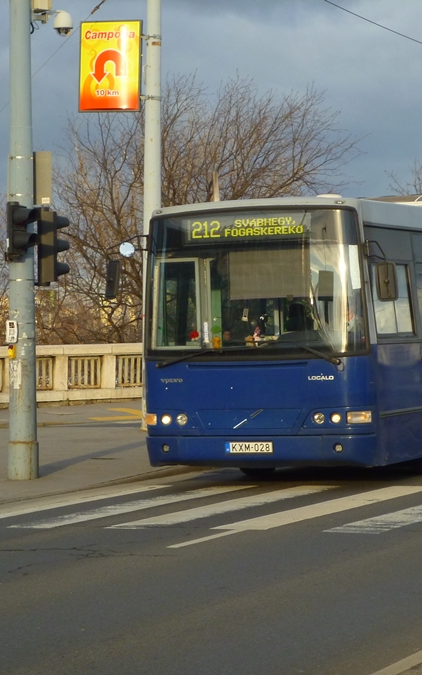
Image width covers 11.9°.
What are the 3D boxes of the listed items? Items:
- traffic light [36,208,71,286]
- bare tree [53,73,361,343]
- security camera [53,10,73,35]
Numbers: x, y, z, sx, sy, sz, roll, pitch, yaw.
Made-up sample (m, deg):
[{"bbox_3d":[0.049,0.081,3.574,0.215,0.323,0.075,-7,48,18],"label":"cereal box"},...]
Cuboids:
[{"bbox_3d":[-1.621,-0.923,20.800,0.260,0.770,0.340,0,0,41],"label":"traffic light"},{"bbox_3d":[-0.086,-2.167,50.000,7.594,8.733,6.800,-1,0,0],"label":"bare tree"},{"bbox_3d":[-1.506,-3.205,20.700,0.210,0.270,0.210,-1,0,0],"label":"security camera"}]

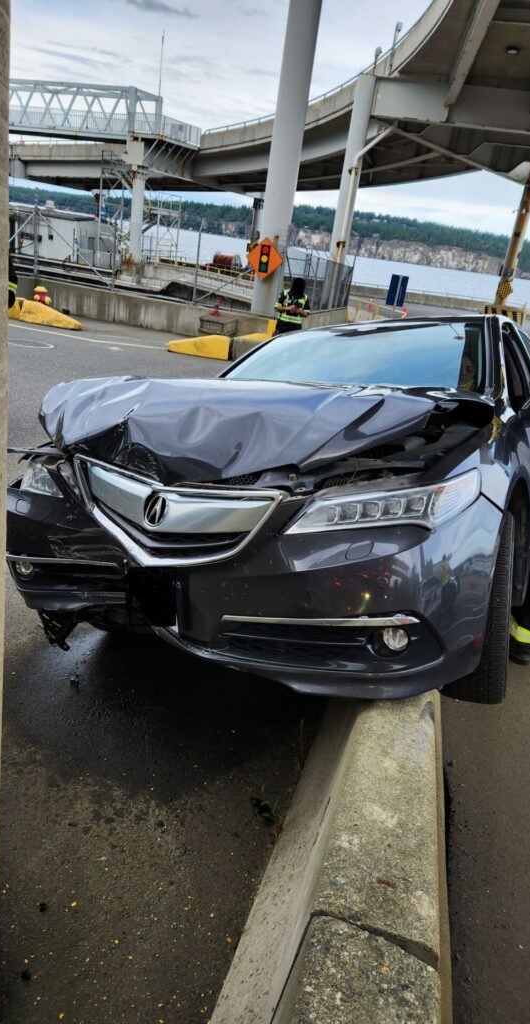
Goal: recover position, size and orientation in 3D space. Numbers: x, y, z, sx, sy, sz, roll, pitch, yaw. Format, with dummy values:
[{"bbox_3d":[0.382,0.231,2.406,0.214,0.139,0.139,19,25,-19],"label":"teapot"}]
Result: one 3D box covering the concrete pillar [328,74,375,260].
[{"bbox_3d":[3.471,-13.739,29.900,0.760,9.300,0.760,9,22,2],"label":"concrete pillar"}]

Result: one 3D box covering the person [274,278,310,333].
[{"bbox_3d":[0.482,-3.759,13.566,0.640,1.760,0.450,8,22,0],"label":"person"}]

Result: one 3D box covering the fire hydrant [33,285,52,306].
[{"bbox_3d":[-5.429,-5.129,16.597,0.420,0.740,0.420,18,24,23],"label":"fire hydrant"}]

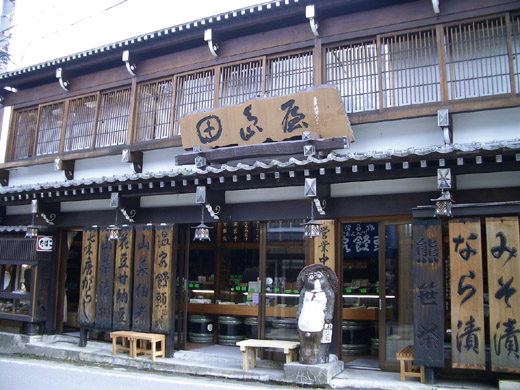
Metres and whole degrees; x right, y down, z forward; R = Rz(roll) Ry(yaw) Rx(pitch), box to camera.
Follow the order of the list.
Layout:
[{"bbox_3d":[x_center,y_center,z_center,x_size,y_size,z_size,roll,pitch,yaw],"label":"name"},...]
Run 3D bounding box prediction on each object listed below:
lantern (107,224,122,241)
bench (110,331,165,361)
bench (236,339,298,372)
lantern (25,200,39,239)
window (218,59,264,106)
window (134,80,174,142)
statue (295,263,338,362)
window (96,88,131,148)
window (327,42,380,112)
[{"bbox_3d":[-2.535,0.657,9.160,0.275,0.270,0.275,-3,-9,28],"label":"lantern"},{"bbox_3d":[-1.940,2.353,8.271,0.934,0.335,0.355,-4,-9,32],"label":"bench"},{"bbox_3d":[0.131,2.216,7.169,0.832,0.360,0.426,-3,-9,28],"label":"bench"},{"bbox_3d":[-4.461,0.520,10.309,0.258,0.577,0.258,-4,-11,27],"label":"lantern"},{"bbox_3d":[-0.348,-1.646,8.722,0.927,1.185,0.070,-4,-11,27],"label":"window"},{"bbox_3d":[-1.915,-1.533,9.526,0.884,1.185,0.070,-4,-11,27],"label":"window"},{"bbox_3d":[0.776,1.602,7.160,0.500,1.309,0.450,-3,-9,28],"label":"statue"},{"bbox_3d":[-2.973,-1.557,10.631,0.892,1.206,0.070,-3,-9,28],"label":"window"},{"bbox_3d":[1.351,-1.752,7.859,0.914,1.185,0.070,-4,-11,27],"label":"window"}]

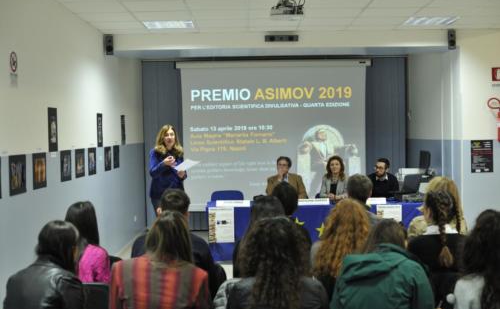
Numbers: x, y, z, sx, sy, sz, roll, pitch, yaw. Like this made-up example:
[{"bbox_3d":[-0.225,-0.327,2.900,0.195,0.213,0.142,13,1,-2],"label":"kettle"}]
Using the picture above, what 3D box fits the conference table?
[{"bbox_3d":[0.849,0.967,8.595,2.695,0.760,0.700,-1,2,0],"label":"conference table"}]

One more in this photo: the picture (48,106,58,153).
[{"bbox_3d":[-1.783,-0.224,6.325,0.020,0.400,0.290,-1,2,0],"label":"picture"}]

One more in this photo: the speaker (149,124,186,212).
[{"bbox_3d":[-0.989,0.512,8.399,0.430,1.741,0.380,-2,2,-17],"label":"speaker"}]

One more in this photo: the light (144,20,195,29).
[{"bbox_3d":[-0.925,-1.511,8.057,0.590,0.060,0.590,-1,2,0],"label":"light"}]

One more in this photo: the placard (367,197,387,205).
[{"bbox_3d":[1.426,0.548,8.284,0.386,0.085,0.080,-1,2,0],"label":"placard"}]

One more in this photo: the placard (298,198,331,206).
[{"bbox_3d":[0.749,0.561,8.283,0.397,0.085,0.080,-1,2,0],"label":"placard"}]

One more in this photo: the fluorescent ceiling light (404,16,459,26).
[{"bbox_3d":[2.114,-1.570,8.124,0.590,0.060,0.590,-1,2,0],"label":"fluorescent ceiling light"}]

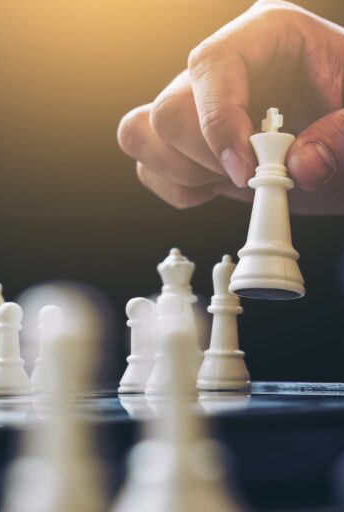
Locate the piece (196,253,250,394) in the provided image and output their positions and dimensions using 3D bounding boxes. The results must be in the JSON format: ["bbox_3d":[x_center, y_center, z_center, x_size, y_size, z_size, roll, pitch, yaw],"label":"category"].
[{"bbox_3d":[0.023,0.028,0.583,0.024,0.058,0.024,-1,-4,0],"label":"piece"}]

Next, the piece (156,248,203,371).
[{"bbox_3d":[0.002,0.030,0.675,0.028,0.068,0.028,-1,-4,0],"label":"piece"}]

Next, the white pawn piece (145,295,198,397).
[{"bbox_3d":[0.000,0.035,0.541,0.021,0.040,0.021,-1,-4,0],"label":"white pawn piece"}]

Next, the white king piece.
[{"bbox_3d":[0.042,-0.024,0.580,0.032,0.080,0.032,2,-12,0],"label":"white king piece"}]

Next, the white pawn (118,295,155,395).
[{"bbox_3d":[-0.013,0.037,0.571,0.021,0.040,0.021,-1,-4,0],"label":"white pawn"}]

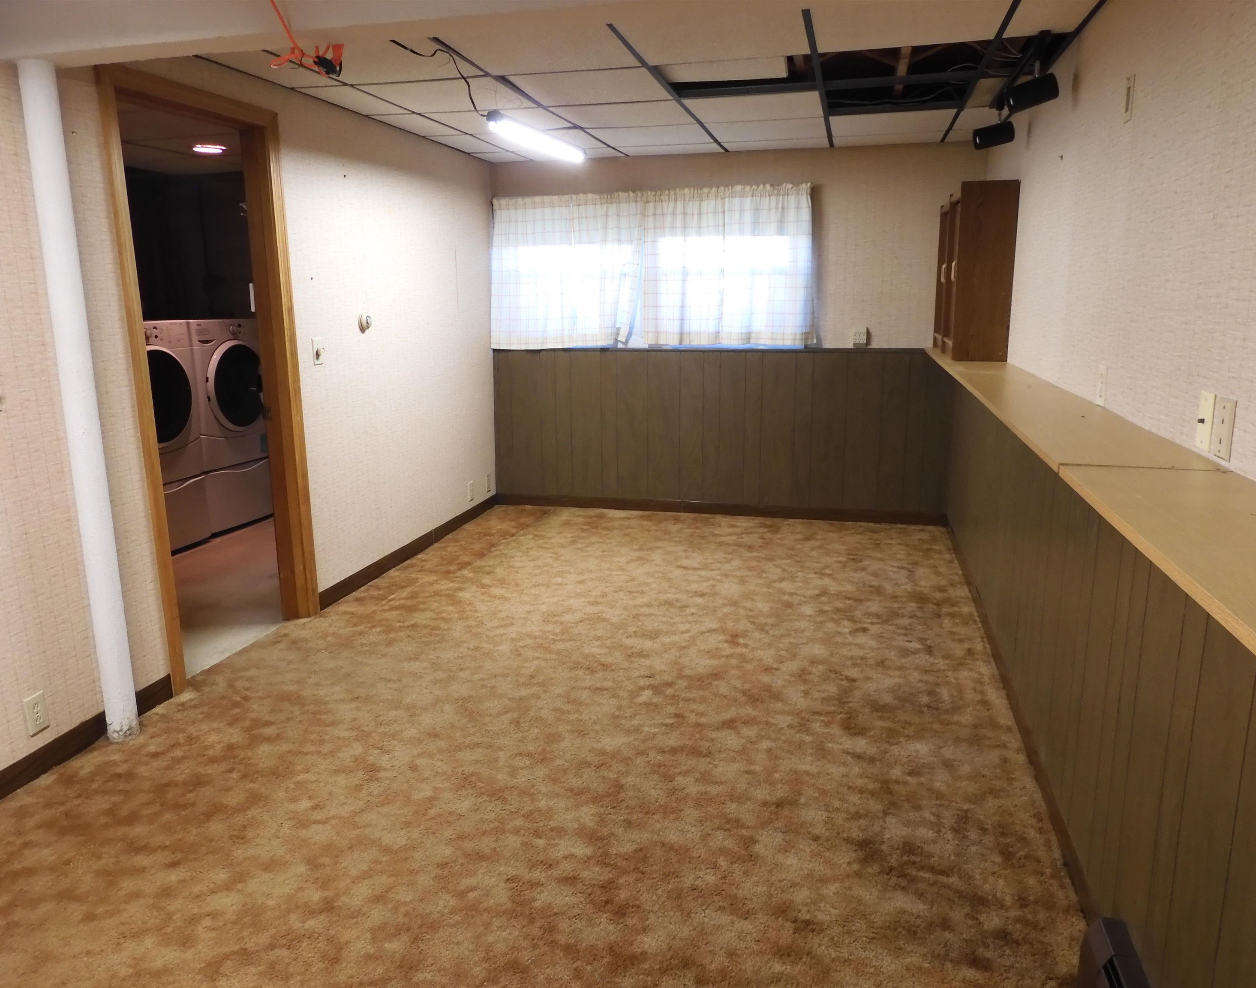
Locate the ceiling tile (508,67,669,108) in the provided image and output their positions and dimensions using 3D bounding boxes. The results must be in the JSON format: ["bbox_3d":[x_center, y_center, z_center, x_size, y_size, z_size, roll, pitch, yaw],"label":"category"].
[{"bbox_3d":[-0.160,-1.669,3.724,0.610,0.020,0.610,3,13,14],"label":"ceiling tile"}]

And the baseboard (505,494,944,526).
[{"bbox_3d":[0.520,0.096,5.884,2.920,0.080,0.016,3,13,14],"label":"baseboard"}]

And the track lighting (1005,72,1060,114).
[{"bbox_3d":[1.401,-1.387,3.167,0.152,0.088,0.088,-15,9,12],"label":"track lighting"}]

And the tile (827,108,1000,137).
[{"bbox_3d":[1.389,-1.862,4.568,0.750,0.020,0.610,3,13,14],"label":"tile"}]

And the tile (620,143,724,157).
[{"bbox_3d":[0.256,-2.018,5.330,0.610,0.020,0.343,3,13,14],"label":"tile"}]

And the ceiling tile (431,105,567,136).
[{"bbox_3d":[-0.601,-1.822,4.448,0.610,0.020,0.610,3,13,14],"label":"ceiling tile"}]

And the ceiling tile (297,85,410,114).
[{"bbox_3d":[-1.172,-1.712,3.972,0.265,0.020,0.605,3,13,14],"label":"ceiling tile"}]

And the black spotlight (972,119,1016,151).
[{"bbox_3d":[1.601,-1.567,3.995,0.152,0.088,0.088,-11,11,9],"label":"black spotlight"}]

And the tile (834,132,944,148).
[{"bbox_3d":[1.439,-1.971,5.062,0.605,0.020,0.368,3,13,14],"label":"tile"}]

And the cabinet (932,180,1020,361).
[{"bbox_3d":[1.728,-1.100,4.597,0.240,0.783,1.190,3,13,14],"label":"cabinet"}]

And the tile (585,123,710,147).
[{"bbox_3d":[0.138,-1.921,4.882,0.605,0.020,0.605,3,13,14],"label":"tile"}]

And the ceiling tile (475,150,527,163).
[{"bbox_3d":[-0.761,-2.066,5.583,0.270,0.020,0.343,3,13,14],"label":"ceiling tile"}]

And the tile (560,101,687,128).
[{"bbox_3d":[-0.008,-1.794,4.304,0.605,0.020,0.605,3,13,14],"label":"tile"}]

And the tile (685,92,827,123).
[{"bbox_3d":[0.584,-1.767,4.161,0.605,0.020,0.605,3,13,14],"label":"tile"}]

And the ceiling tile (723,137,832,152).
[{"bbox_3d":[0.847,-1.991,5.183,0.610,0.020,0.343,3,13,14],"label":"ceiling tile"}]

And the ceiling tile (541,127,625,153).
[{"bbox_3d":[-0.454,-1.948,5.025,0.605,0.020,0.605,3,13,14],"label":"ceiling tile"}]

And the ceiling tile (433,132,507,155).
[{"bbox_3d":[-0.881,-1.967,5.128,0.265,0.020,0.605,3,13,14],"label":"ceiling tile"}]

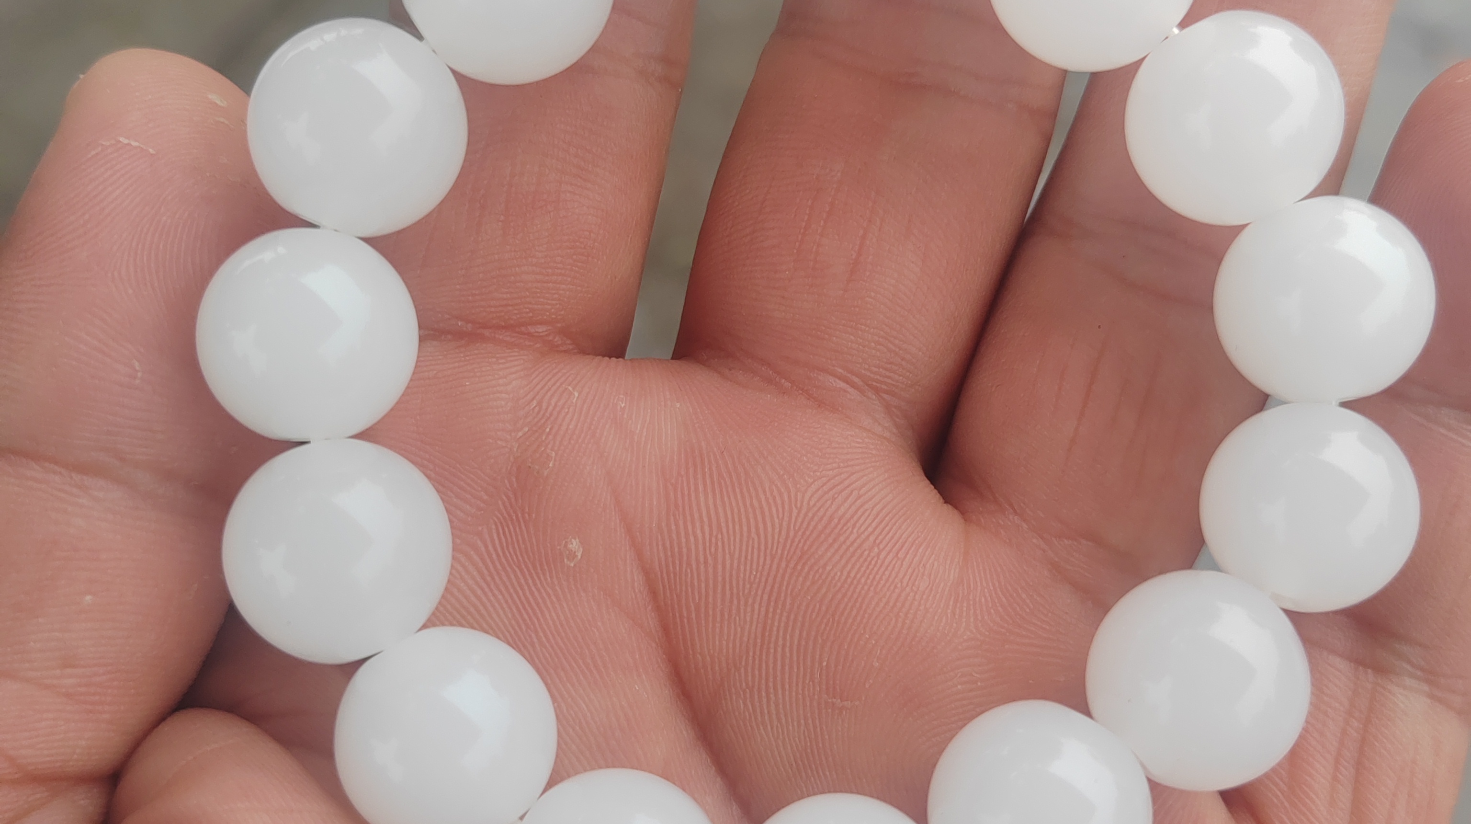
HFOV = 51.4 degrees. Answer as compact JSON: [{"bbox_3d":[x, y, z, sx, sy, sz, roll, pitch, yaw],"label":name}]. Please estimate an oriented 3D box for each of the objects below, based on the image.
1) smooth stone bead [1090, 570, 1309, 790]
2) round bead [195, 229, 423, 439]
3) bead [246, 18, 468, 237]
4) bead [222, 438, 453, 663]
[{"bbox_3d":[0.030,0.017,0.100,0.014,0.014,0.014,1,61,-2],"label":"smooth stone bead"},{"bbox_3d":[-0.028,-0.005,0.099,0.014,0.014,0.014,1,61,-2],"label":"round bead"},{"bbox_3d":[-0.025,-0.019,0.100,0.014,0.014,0.014,1,61,-2],"label":"bead"},{"bbox_3d":[-0.025,0.009,0.097,0.014,0.014,0.014,1,61,-2],"label":"bead"}]

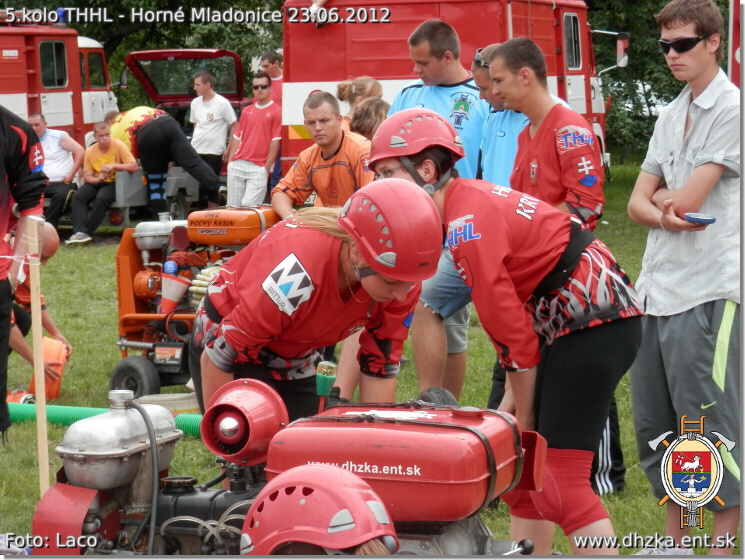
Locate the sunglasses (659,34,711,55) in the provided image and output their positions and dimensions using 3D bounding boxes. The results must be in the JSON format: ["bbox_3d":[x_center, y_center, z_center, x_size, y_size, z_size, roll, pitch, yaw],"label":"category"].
[{"bbox_3d":[0.970,-0.730,7.050,0.145,0.050,0.150,3,15,33],"label":"sunglasses"}]

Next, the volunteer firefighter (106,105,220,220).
[{"bbox_3d":[-1.840,-0.902,20.300,1.000,1.270,0.580,3,5,37],"label":"volunteer firefighter"}]

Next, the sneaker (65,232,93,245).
[{"bbox_3d":[-2.704,-0.382,21.000,0.275,0.110,0.100,-3,5,-38],"label":"sneaker"}]

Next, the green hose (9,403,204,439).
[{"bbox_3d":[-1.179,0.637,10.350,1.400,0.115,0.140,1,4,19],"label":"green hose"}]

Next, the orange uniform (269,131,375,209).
[{"bbox_3d":[-0.220,-0.382,10.700,0.490,0.630,0.340,1,4,12],"label":"orange uniform"}]

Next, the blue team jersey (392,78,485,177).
[{"bbox_3d":[0.268,-0.447,8.750,0.470,0.690,0.280,1,4,14],"label":"blue team jersey"}]

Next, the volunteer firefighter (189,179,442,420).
[{"bbox_3d":[-0.158,0.389,5.676,0.520,1.280,0.700,-3,5,-41],"label":"volunteer firefighter"}]

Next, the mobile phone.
[{"bbox_3d":[0.998,-0.187,6.950,0.103,0.018,0.050,1,16,2],"label":"mobile phone"}]

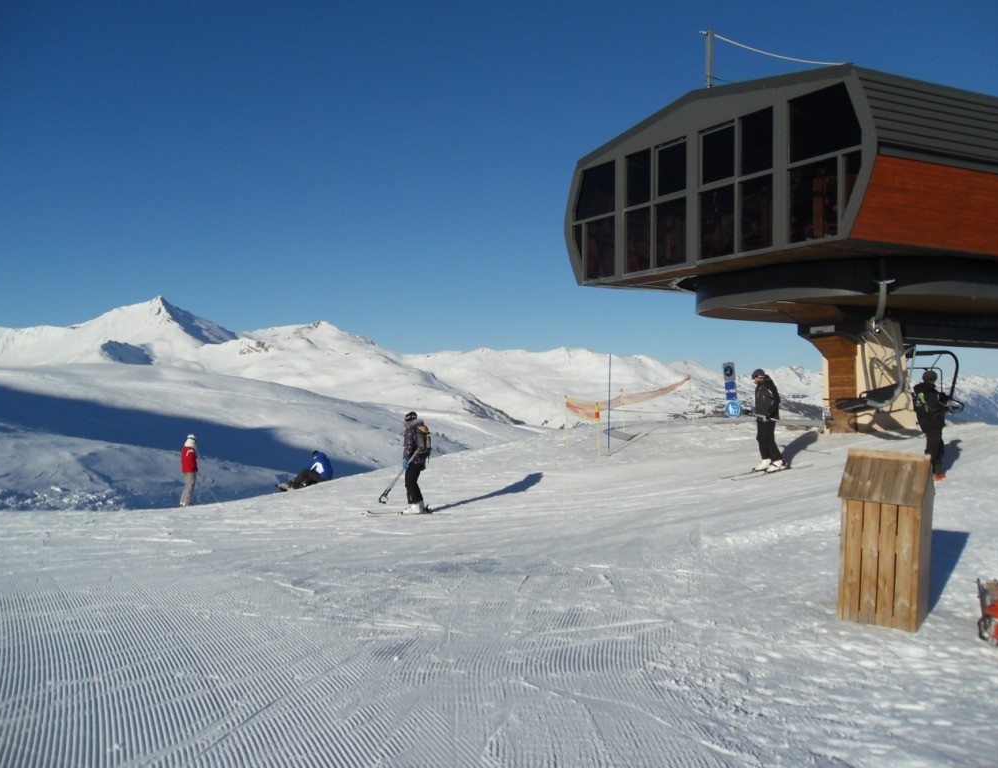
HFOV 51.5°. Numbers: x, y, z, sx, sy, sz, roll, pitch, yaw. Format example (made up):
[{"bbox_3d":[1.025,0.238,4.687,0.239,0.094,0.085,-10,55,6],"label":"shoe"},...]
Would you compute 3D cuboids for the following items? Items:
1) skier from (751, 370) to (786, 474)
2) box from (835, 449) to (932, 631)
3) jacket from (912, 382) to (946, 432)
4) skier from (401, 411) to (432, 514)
[{"bbox_3d":[4.650,0.633,17.800,0.600,1.760,0.580,0,-1,-15],"label":"skier"},{"bbox_3d":[2.487,0.977,6.650,0.495,1.082,0.476,3,6,32],"label":"box"},{"bbox_3d":[6.969,0.381,16.800,0.550,0.800,0.420,-1,-1,37],"label":"jacket"},{"bbox_3d":[-1.371,1.304,17.200,0.530,1.700,0.550,0,-1,7],"label":"skier"}]

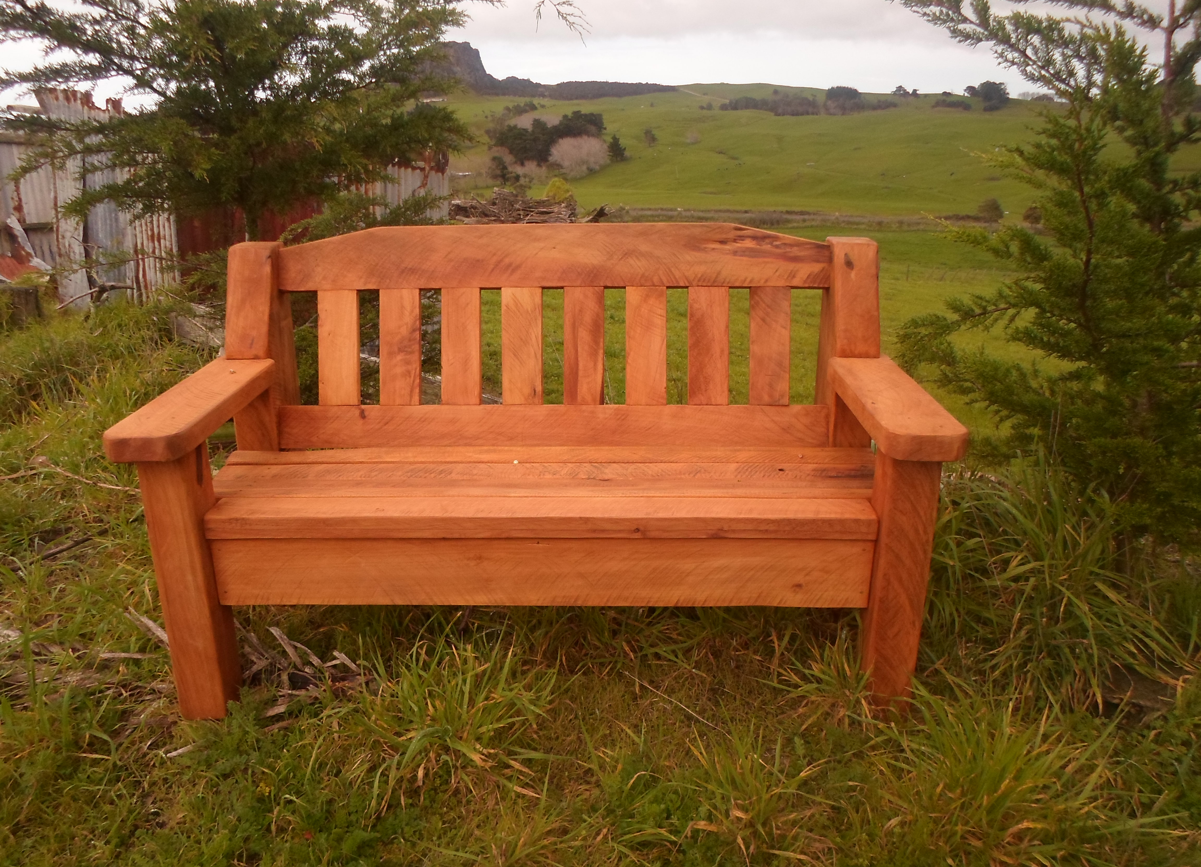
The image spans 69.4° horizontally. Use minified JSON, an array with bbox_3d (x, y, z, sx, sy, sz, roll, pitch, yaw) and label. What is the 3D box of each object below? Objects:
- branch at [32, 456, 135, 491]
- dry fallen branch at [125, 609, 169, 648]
[{"bbox_3d":[-1.907,0.151,3.212,0.726,0.045,0.080,10,21,29],"label":"branch"},{"bbox_3d":[-1.134,0.492,2.180,0.278,0.040,0.055,15,23,39],"label":"dry fallen branch"}]

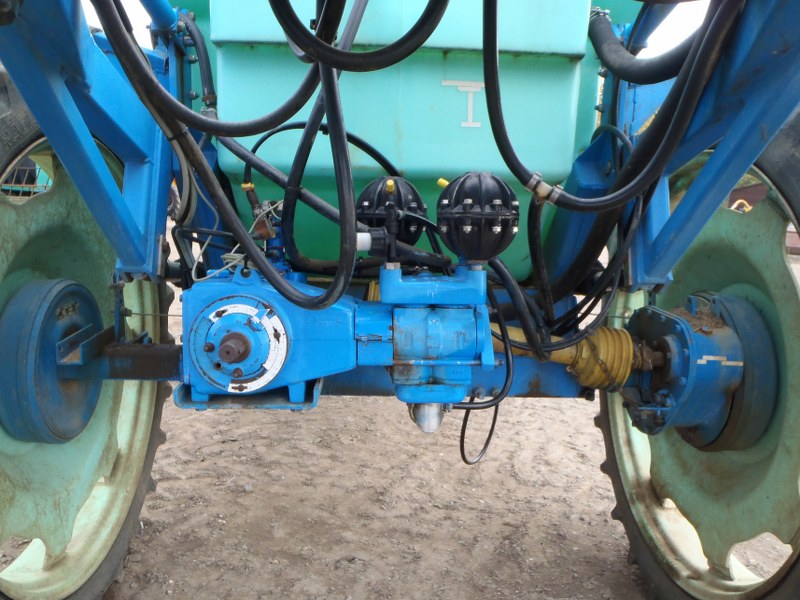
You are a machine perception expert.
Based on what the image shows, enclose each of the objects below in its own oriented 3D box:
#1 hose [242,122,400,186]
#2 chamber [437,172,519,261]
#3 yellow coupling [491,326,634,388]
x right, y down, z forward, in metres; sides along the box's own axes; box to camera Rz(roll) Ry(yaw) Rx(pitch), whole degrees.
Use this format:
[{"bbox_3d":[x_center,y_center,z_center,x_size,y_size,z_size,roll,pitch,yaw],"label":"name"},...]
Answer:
[{"bbox_3d":[-0.204,-0.378,1.680,0.400,0.155,0.120,1,9,-3],"label":"hose"},{"bbox_3d":[0.166,-0.178,1.380,0.175,0.185,0.175,1,9,-3],"label":"chamber"},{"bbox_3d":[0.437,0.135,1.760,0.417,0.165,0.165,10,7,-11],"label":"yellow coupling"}]

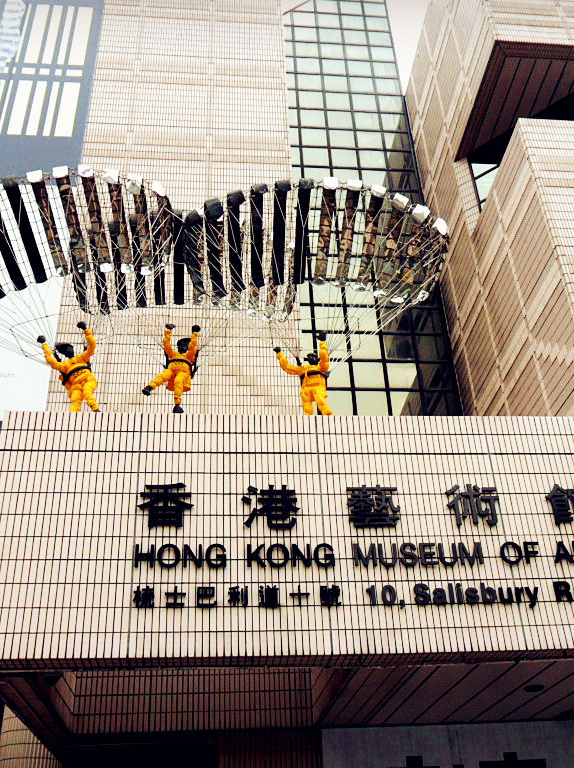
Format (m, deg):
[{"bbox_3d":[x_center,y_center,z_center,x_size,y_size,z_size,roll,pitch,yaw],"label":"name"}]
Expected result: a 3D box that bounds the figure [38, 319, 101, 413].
[{"bbox_3d":[-2.533,-0.149,9.359,0.672,1.359,0.450,-4,-31,-22],"label":"figure"}]

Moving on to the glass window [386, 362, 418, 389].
[{"bbox_3d":[3.240,-0.226,22.233,0.898,0.855,0.070,1,-31,-6],"label":"glass window"}]

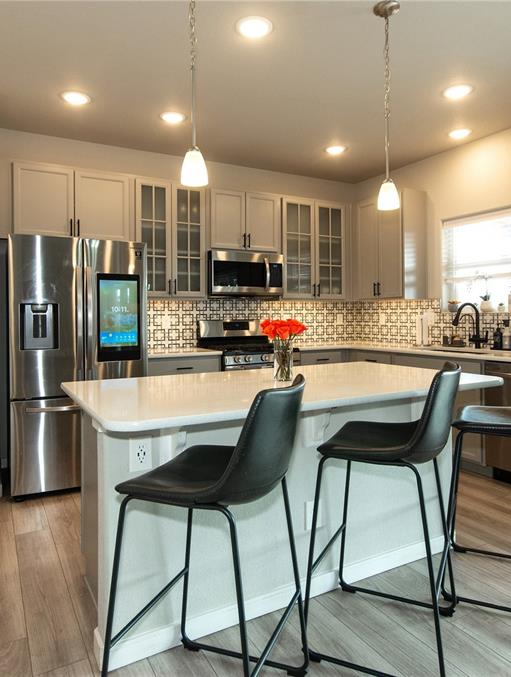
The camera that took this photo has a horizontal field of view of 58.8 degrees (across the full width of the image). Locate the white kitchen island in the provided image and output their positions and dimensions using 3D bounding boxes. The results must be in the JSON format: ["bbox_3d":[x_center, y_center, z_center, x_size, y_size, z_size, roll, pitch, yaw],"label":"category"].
[{"bbox_3d":[0.148,0.652,2.050,1.792,0.914,0.918,-2,3,-29],"label":"white kitchen island"}]

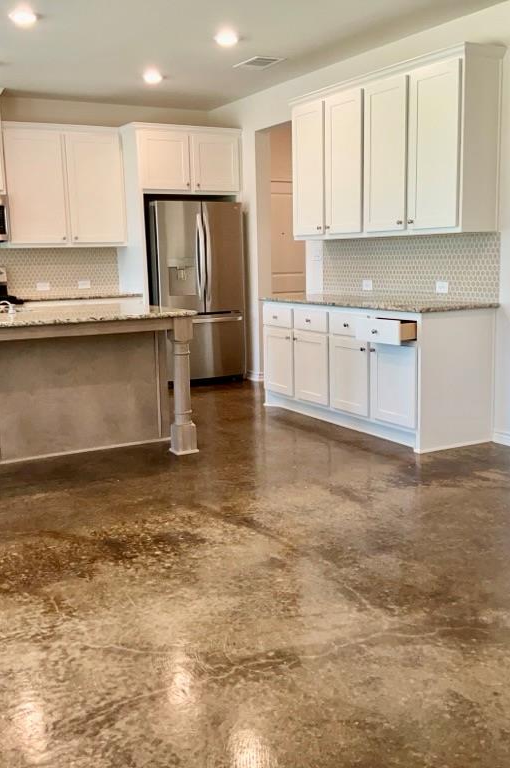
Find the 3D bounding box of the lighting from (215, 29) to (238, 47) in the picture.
[{"bbox_3d":[-0.196,-2.422,5.598,0.180,0.030,0.180,-6,10,-29],"label":"lighting"}]

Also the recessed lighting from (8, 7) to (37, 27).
[{"bbox_3d":[-1.452,-2.302,5.010,0.180,0.030,0.180,-6,10,-29],"label":"recessed lighting"}]

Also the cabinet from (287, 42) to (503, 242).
[{"bbox_3d":[0.926,-1.630,5.798,0.348,1.111,2.020,-6,10,-29],"label":"cabinet"}]

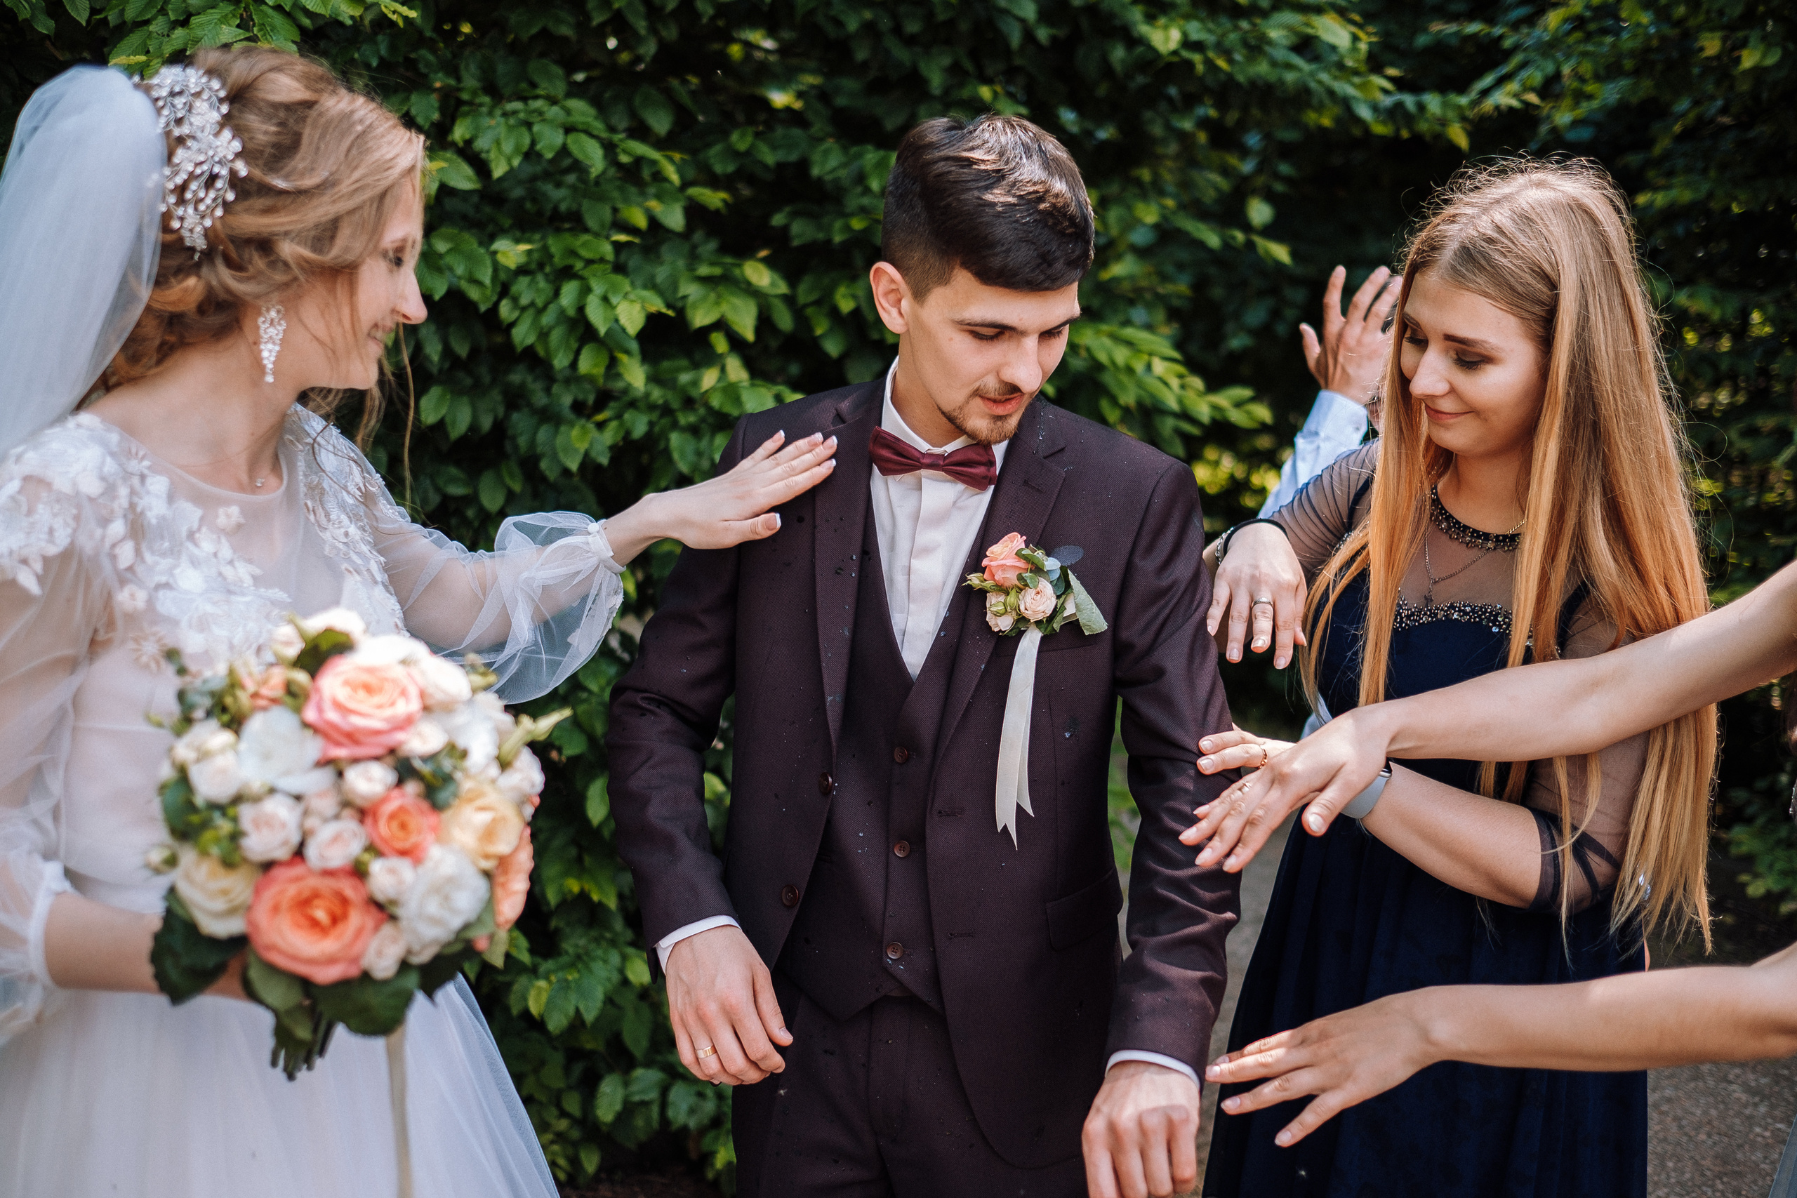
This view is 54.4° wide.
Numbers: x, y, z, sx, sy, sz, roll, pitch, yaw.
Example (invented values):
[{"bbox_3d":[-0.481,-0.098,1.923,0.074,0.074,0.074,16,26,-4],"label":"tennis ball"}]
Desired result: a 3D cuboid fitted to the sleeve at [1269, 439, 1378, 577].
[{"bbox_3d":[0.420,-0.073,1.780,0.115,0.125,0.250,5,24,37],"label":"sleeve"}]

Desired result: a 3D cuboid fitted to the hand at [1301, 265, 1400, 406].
[{"bbox_3d":[0.583,-0.332,2.220,0.140,0.185,0.080,11,-6,-17],"label":"hand"}]

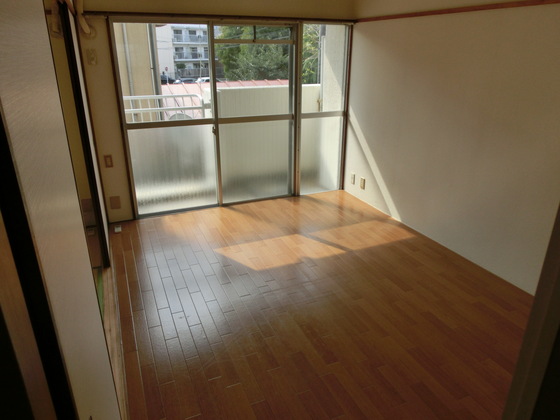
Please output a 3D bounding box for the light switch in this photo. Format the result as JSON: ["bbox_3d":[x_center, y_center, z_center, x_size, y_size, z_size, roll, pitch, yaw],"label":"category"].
[{"bbox_3d":[-1.563,-0.441,3.701,0.070,0.120,0.014,-8,23,-21],"label":"light switch"}]

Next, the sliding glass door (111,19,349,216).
[{"bbox_3d":[-0.358,-0.921,4.087,2.288,1.786,0.100,-8,23,-21],"label":"sliding glass door"}]

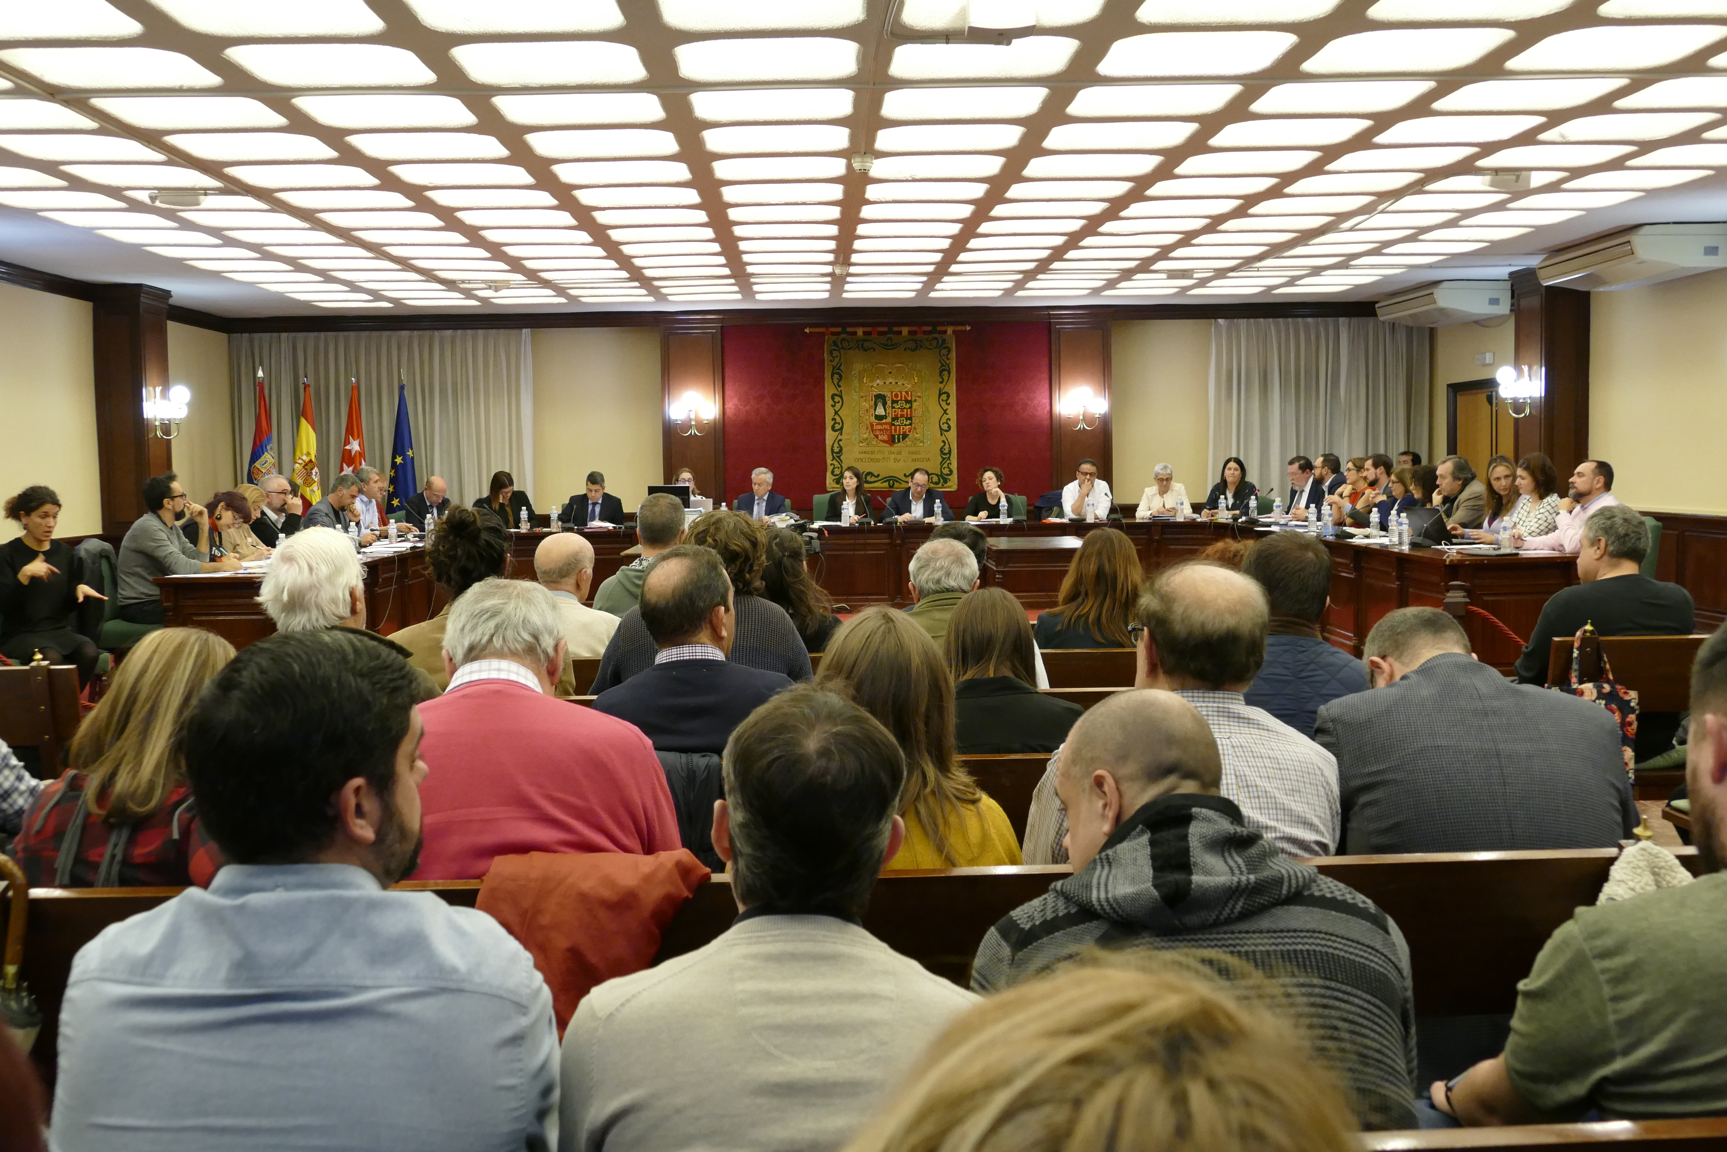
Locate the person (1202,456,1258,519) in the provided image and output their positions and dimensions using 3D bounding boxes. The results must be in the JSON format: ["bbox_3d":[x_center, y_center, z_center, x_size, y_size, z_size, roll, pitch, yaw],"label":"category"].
[{"bbox_3d":[3.275,-0.435,15.366,0.500,1.253,0.780,-1,4,7],"label":"person"}]

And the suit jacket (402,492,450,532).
[{"bbox_3d":[-3.830,-0.430,15.243,0.480,0.594,0.420,-2,4,-13],"label":"suit jacket"}]

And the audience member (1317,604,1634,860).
[{"bbox_3d":[1.025,0.591,3.050,0.550,1.090,0.820,-1,4,-6],"label":"audience member"}]

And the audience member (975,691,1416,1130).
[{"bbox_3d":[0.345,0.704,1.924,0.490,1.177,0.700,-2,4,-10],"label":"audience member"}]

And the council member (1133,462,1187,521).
[{"bbox_3d":[2.673,-0.398,15.349,0.490,1.205,0.780,-1,4,1],"label":"council member"}]

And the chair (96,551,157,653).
[{"bbox_3d":[-4.103,0.260,10.018,0.610,1.000,0.540,-1,4,-2],"label":"chair"}]

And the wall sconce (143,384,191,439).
[{"bbox_3d":[-5.468,-1.290,13.579,0.270,0.430,0.400,-1,4,-2],"label":"wall sconce"}]

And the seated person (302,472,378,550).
[{"bbox_3d":[-3.821,-0.067,12.462,0.780,1.310,0.500,-1,4,-2],"label":"seated person"}]

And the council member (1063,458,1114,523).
[{"bbox_3d":[2.073,-0.437,15.980,0.500,1.296,0.750,-1,4,-2],"label":"council member"}]

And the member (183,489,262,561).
[{"bbox_3d":[-3.808,0.078,10.365,0.740,1.184,0.480,0,4,21],"label":"member"}]

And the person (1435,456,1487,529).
[{"bbox_3d":[3.959,-0.169,11.745,0.780,1.272,0.520,-1,4,-4],"label":"person"}]

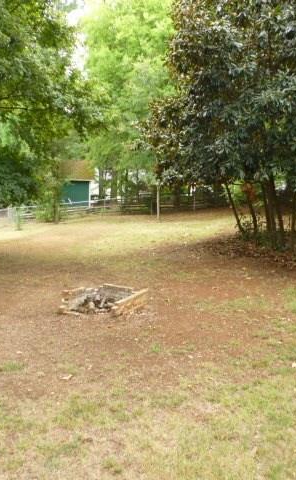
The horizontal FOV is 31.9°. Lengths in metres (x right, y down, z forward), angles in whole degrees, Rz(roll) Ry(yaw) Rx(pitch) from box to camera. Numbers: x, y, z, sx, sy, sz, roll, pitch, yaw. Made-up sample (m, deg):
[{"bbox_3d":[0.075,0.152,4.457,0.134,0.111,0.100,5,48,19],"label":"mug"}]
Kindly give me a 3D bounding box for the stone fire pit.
[{"bbox_3d":[-0.640,0.840,7.450,1.220,0.220,1.250,0,5,0],"label":"stone fire pit"}]

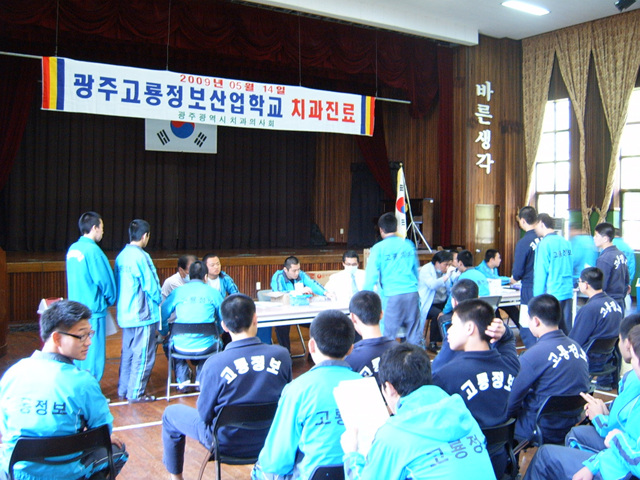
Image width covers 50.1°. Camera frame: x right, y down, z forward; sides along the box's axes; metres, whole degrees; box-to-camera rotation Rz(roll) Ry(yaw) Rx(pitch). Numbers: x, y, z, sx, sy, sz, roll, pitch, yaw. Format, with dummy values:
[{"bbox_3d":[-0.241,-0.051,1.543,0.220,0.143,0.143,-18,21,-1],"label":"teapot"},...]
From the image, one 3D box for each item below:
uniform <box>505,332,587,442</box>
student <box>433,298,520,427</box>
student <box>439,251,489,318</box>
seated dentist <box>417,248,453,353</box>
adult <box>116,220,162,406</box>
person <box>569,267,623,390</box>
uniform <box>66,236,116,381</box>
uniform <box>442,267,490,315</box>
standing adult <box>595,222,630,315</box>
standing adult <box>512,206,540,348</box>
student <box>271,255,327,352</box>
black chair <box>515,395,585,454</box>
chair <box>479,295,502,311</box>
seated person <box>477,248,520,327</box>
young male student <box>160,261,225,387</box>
[{"bbox_3d":[1.270,1.024,4.300,0.540,0.920,0.680,-1,2,-31],"label":"uniform"},{"bbox_3d":[0.740,0.961,3.700,0.600,1.300,0.760,0,2,-19],"label":"student"},{"bbox_3d":[1.829,0.779,8.600,0.750,1.290,0.520,2,3,43],"label":"student"},{"bbox_3d":[1.503,0.779,8.750,0.680,1.280,0.520,1,2,25],"label":"seated dentist"},{"bbox_3d":[-1.724,0.648,6.500,0.500,1.710,0.370,2,3,43],"label":"adult"},{"bbox_3d":[2.468,0.871,6.150,0.520,1.290,0.750,-1,2,-30],"label":"person"},{"bbox_3d":[-2.154,0.620,6.450,0.360,1.770,0.500,-2,3,-44],"label":"uniform"},{"bbox_3d":[1.829,0.664,8.600,0.500,0.640,0.500,2,3,41],"label":"uniform"},{"bbox_3d":[3.121,0.638,7.300,0.480,1.670,0.340,-2,3,-38],"label":"standing adult"},{"bbox_3d":[2.419,0.559,7.900,0.500,1.830,0.420,-2,3,-43],"label":"standing adult"},{"bbox_3d":[-0.266,0.805,8.450,0.600,1.250,0.750,-1,3,-32],"label":"student"},{"bbox_3d":[1.321,1.213,4.080,0.450,0.760,0.500,-1,2,-26],"label":"black chair"},{"bbox_3d":[1.957,1.043,8.500,0.450,0.770,0.500,-2,3,-45],"label":"chair"},{"bbox_3d":[2.374,0.769,9.150,0.750,1.270,0.540,1,2,30],"label":"seated person"},{"bbox_3d":[-1.248,0.848,6.750,0.600,1.290,0.750,-1,2,-14],"label":"young male student"}]

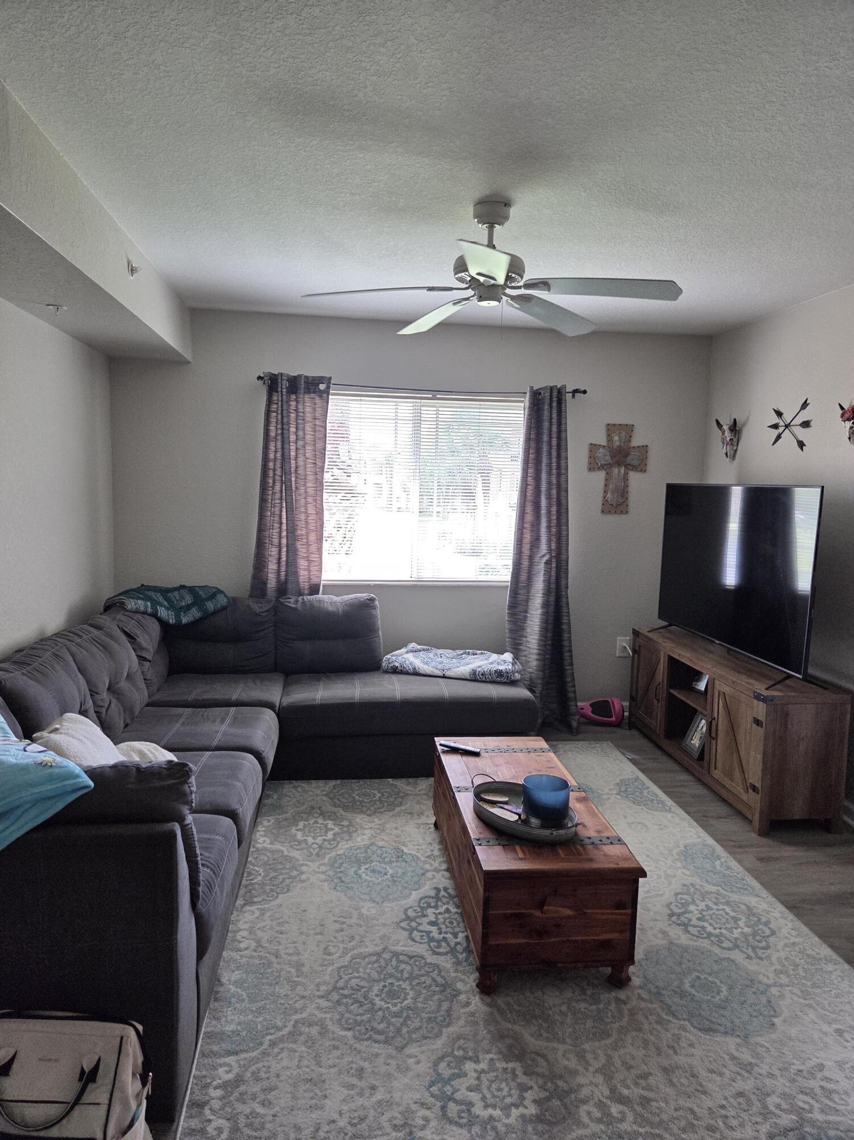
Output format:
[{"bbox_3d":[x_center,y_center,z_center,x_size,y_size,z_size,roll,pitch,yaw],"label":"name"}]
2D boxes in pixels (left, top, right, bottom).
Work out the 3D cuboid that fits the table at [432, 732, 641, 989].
[{"bbox_3d":[0.337,1.006,2.821,0.489,0.385,1.168,1,7,-7],"label":"table"}]

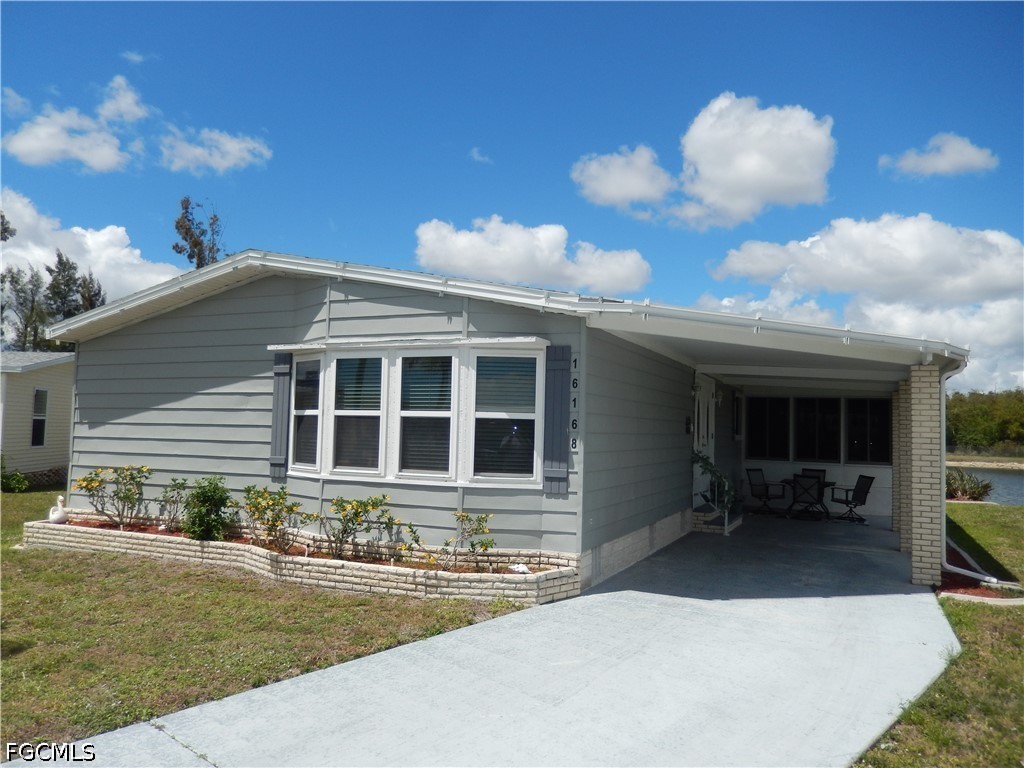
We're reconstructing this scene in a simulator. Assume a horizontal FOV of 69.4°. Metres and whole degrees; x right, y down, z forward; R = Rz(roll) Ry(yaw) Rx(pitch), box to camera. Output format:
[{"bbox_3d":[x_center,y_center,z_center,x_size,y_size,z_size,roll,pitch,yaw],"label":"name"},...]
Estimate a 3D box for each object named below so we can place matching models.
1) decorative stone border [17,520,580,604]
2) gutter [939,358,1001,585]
[{"bbox_3d":[-3.006,2.014,8.660,7.740,0.310,0.970,-1,-4,25],"label":"decorative stone border"},{"bbox_3d":[4.984,0.963,8.093,0.570,2.440,0.260,-1,-4,25],"label":"gutter"}]

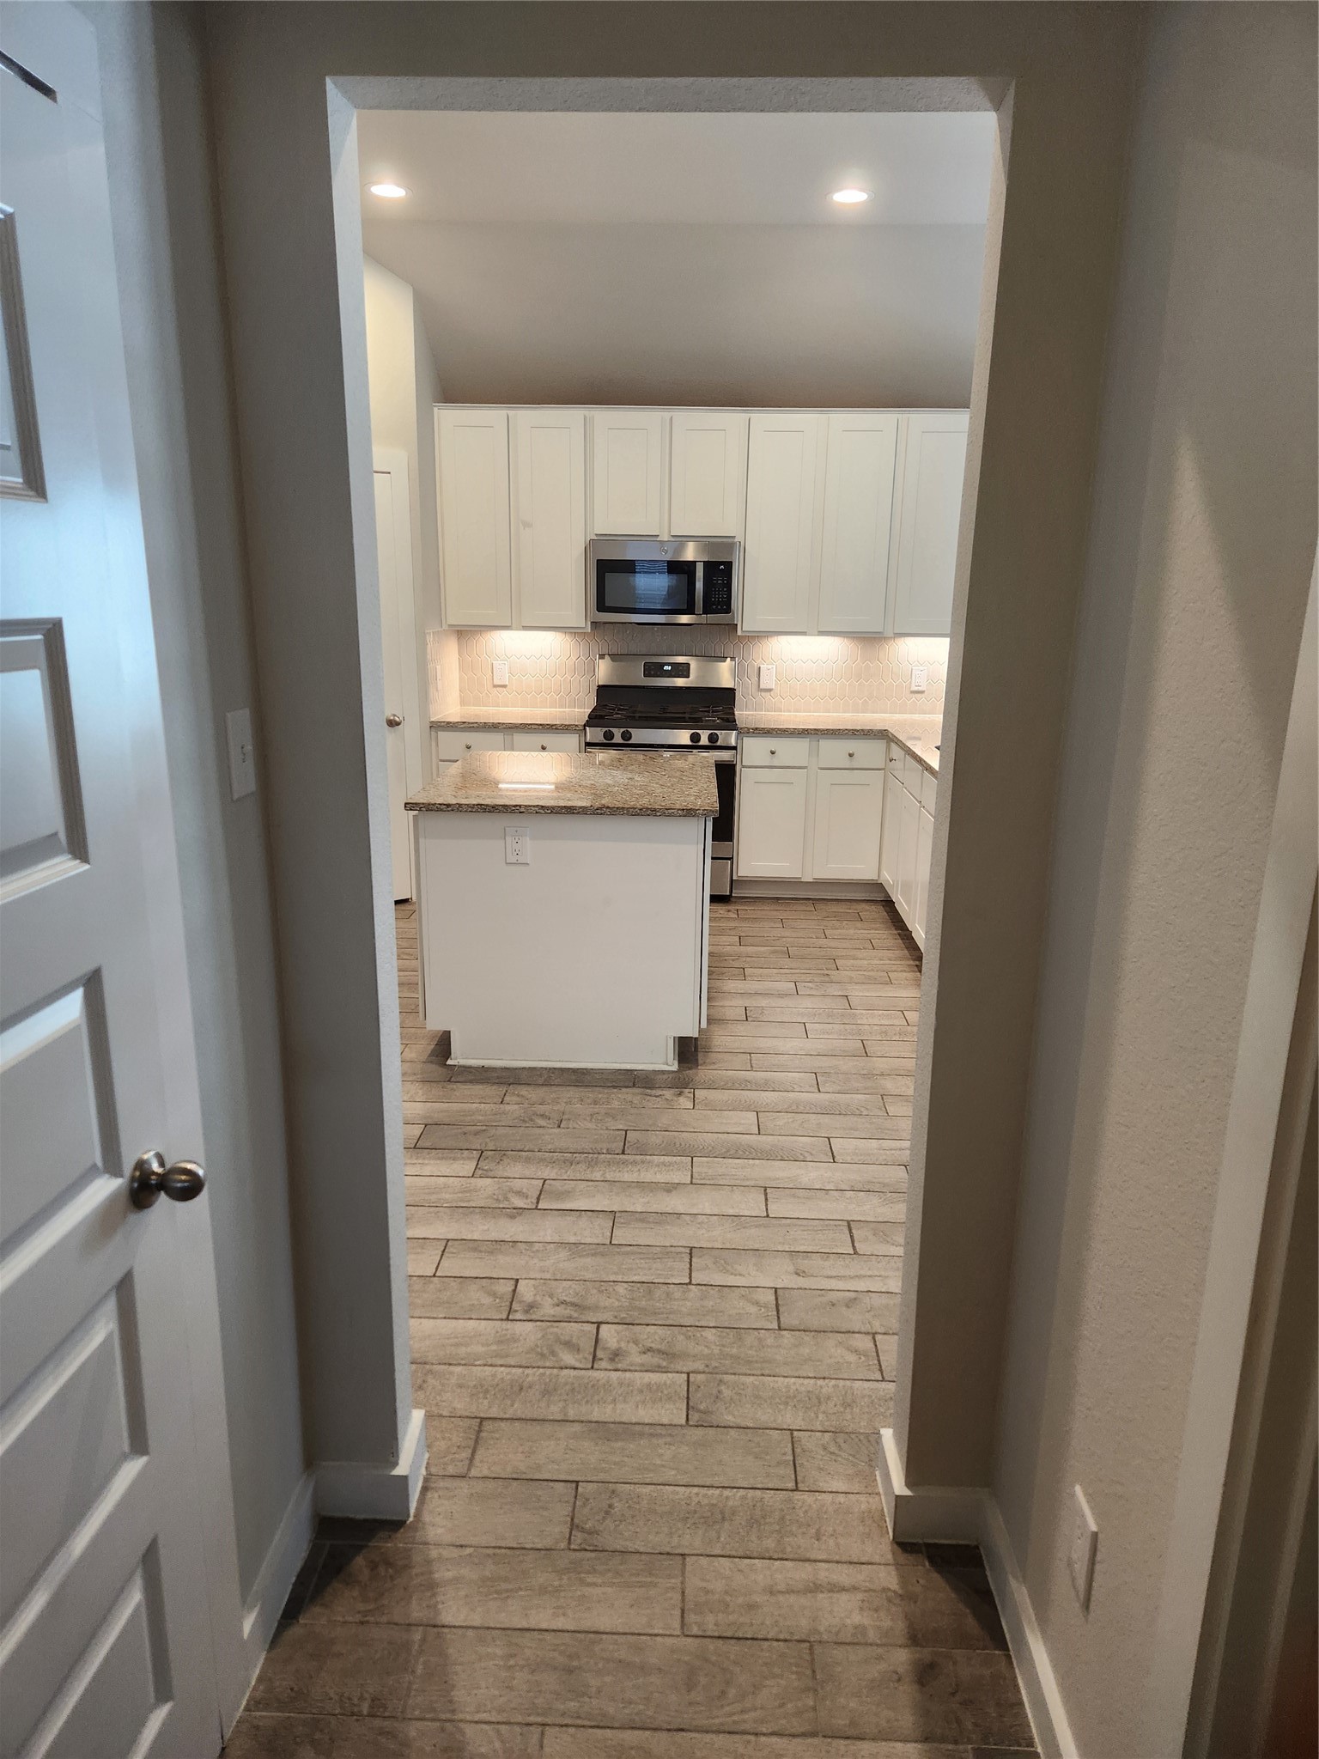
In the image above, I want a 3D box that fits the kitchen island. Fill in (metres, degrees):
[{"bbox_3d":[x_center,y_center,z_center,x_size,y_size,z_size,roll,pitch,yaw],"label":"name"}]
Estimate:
[{"bbox_3d":[-0.305,0.061,4.474,1.022,0.914,1.183,1,15,2],"label":"kitchen island"}]

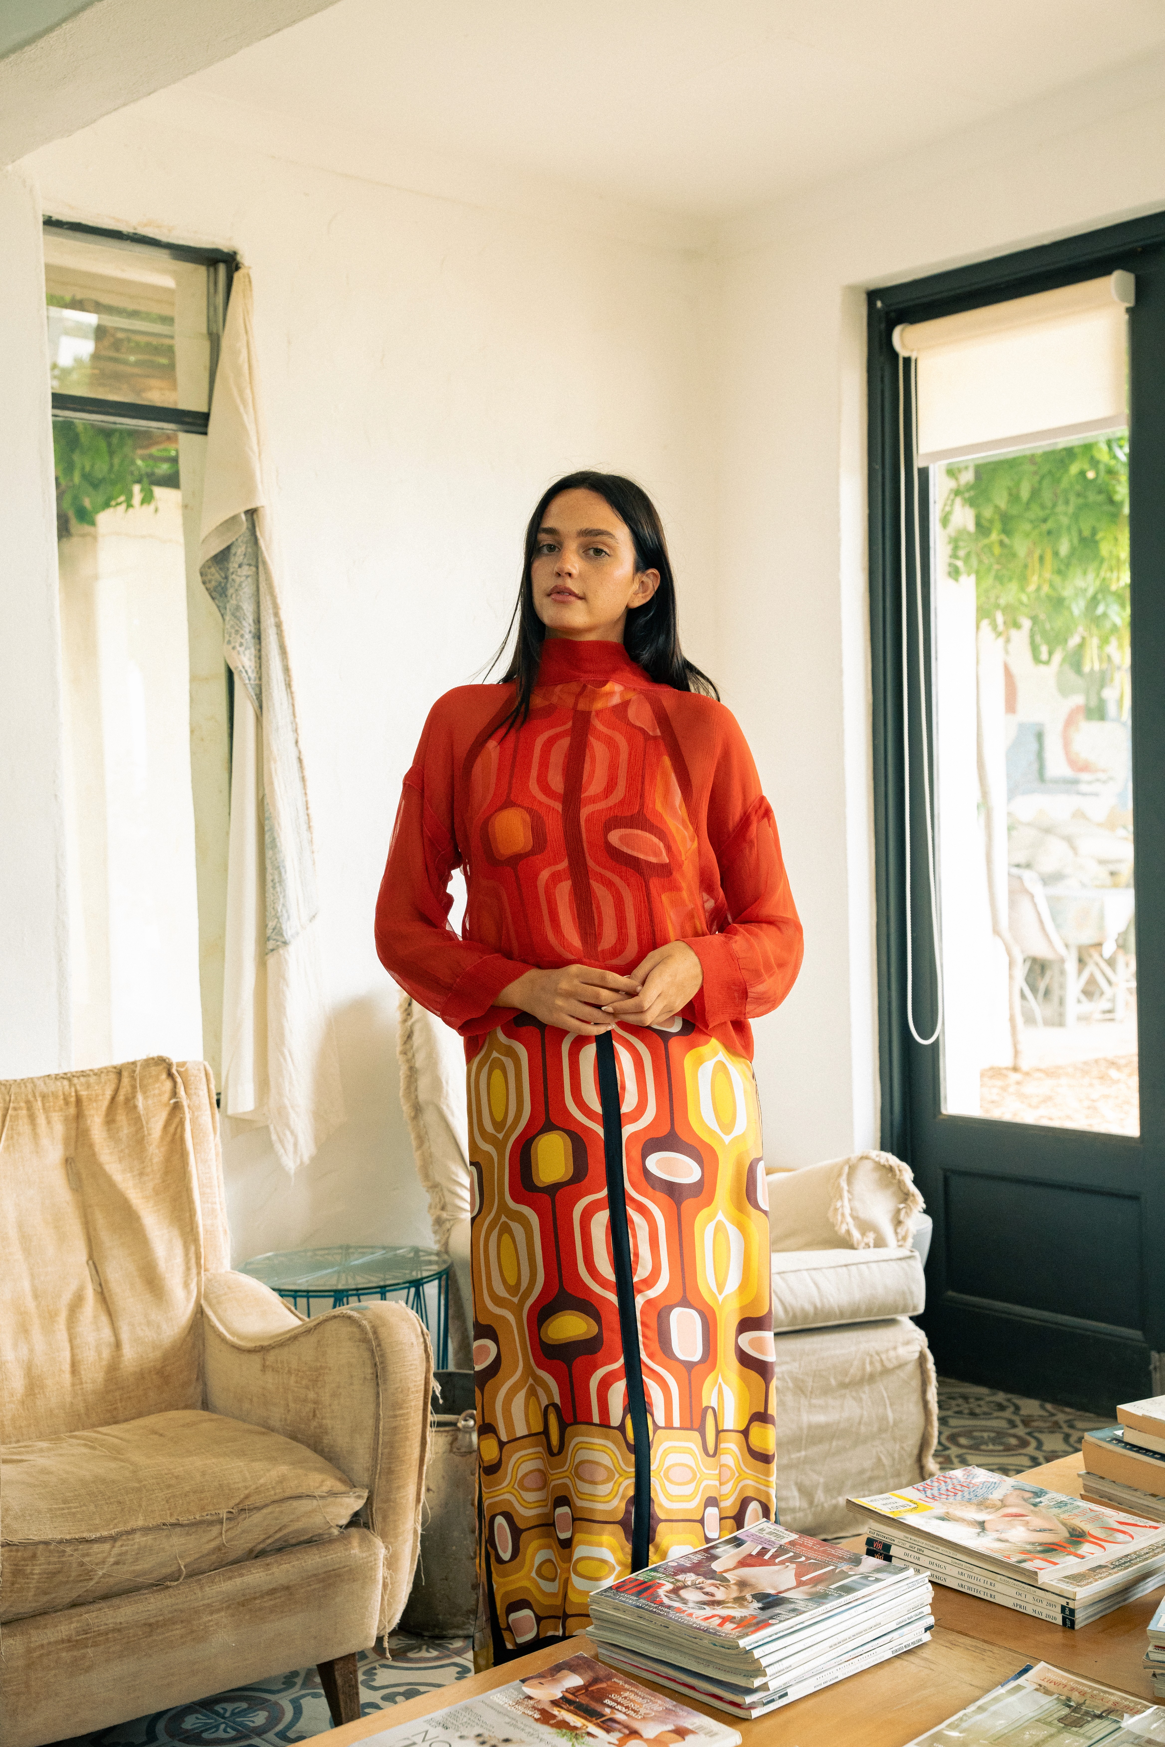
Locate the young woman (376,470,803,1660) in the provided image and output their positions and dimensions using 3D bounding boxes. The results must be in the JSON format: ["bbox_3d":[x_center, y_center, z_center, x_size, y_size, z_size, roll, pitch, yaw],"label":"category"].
[{"bbox_3d":[0.016,0.403,2.594,0.540,1.814,0.360,-1,2,4],"label":"young woman"}]

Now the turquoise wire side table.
[{"bbox_3d":[-0.472,1.038,4.106,0.440,0.487,0.440,-1,2,0],"label":"turquoise wire side table"}]

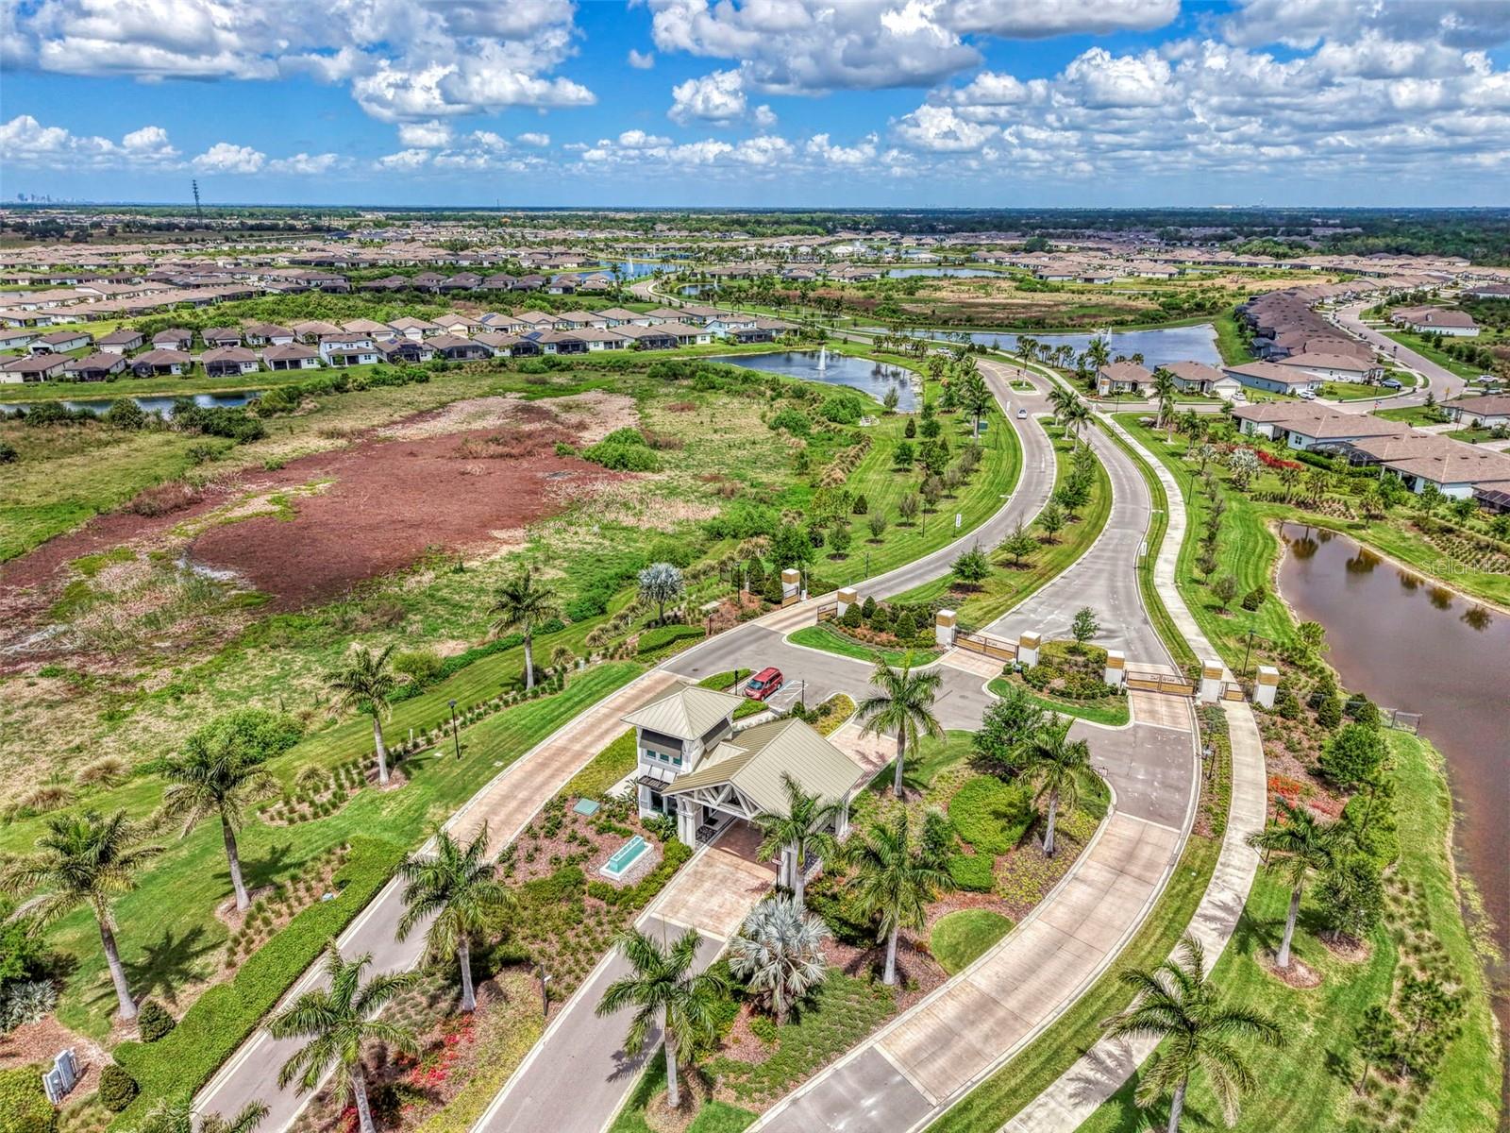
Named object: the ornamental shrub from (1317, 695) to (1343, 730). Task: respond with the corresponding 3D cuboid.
[{"bbox_3d":[50.024,12.408,90.603,2.000,2.800,2.000,0,19,0],"label":"ornamental shrub"}]

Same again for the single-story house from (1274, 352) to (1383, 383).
[{"bbox_3d":[154.167,-53.801,281.274,21.000,5.600,12.200,18,26,41],"label":"single-story house"}]

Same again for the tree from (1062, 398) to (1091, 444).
[{"bbox_3d":[57.588,-24.969,187.444,5.470,8.920,5.470,0,19,0],"label":"tree"}]

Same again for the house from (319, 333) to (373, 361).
[{"bbox_3d":[-117.041,-63.051,301.066,12.200,7.800,19.000,-11,22,-28],"label":"house"}]

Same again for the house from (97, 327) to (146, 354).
[{"bbox_3d":[-197.138,-69.853,323.784,10.200,5.600,22.000,-5,20,-15],"label":"house"}]

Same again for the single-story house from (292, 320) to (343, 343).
[{"bbox_3d":[-146.343,-78.792,350.729,12.800,5.700,22.000,-10,22,-28],"label":"single-story house"}]

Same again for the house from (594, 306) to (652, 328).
[{"bbox_3d":[-50.254,-95.698,401.766,12.200,5.600,22.000,-10,22,-27],"label":"house"}]

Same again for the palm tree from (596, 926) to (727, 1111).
[{"bbox_3d":[-4.396,22.660,51.714,6.000,10.300,6.000,0,19,0],"label":"palm tree"}]

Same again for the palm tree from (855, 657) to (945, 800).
[{"bbox_3d":[10.695,12.137,77.215,6.370,10.650,6.370,0,19,0],"label":"palm tree"}]

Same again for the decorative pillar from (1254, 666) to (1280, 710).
[{"bbox_3d":[46.881,11.094,95.973,1.457,3.371,1.457,4,20,12],"label":"decorative pillar"}]

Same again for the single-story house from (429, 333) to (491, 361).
[{"bbox_3d":[-90.559,-66.517,314.869,12.600,5.500,22.000,-10,21,-27],"label":"single-story house"}]

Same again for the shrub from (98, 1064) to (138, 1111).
[{"bbox_3d":[-32.180,26.491,53.063,1.850,2.200,1.850,0,19,0],"label":"shrub"}]

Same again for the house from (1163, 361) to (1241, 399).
[{"bbox_3d":[111.295,-47.241,261.153,12.600,5.700,23.500,2,19,5],"label":"house"}]

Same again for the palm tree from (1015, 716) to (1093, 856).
[{"bbox_3d":[20.764,15.526,72.801,5.400,10.200,5.400,0,19,0],"label":"palm tree"}]

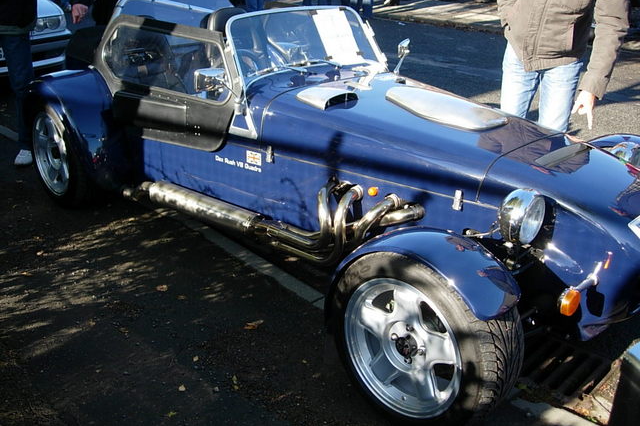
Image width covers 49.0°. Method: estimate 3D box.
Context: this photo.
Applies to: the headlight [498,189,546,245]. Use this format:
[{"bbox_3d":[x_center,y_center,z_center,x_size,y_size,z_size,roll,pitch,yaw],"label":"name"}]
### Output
[{"bbox_3d":[0.629,0.012,2.213,0.131,0.180,0.180,21,28,39],"label":"headlight"}]

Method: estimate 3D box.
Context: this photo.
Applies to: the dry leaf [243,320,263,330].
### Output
[{"bbox_3d":[-0.260,0.434,2.724,0.089,0.015,0.047,-13,26,-33],"label":"dry leaf"}]

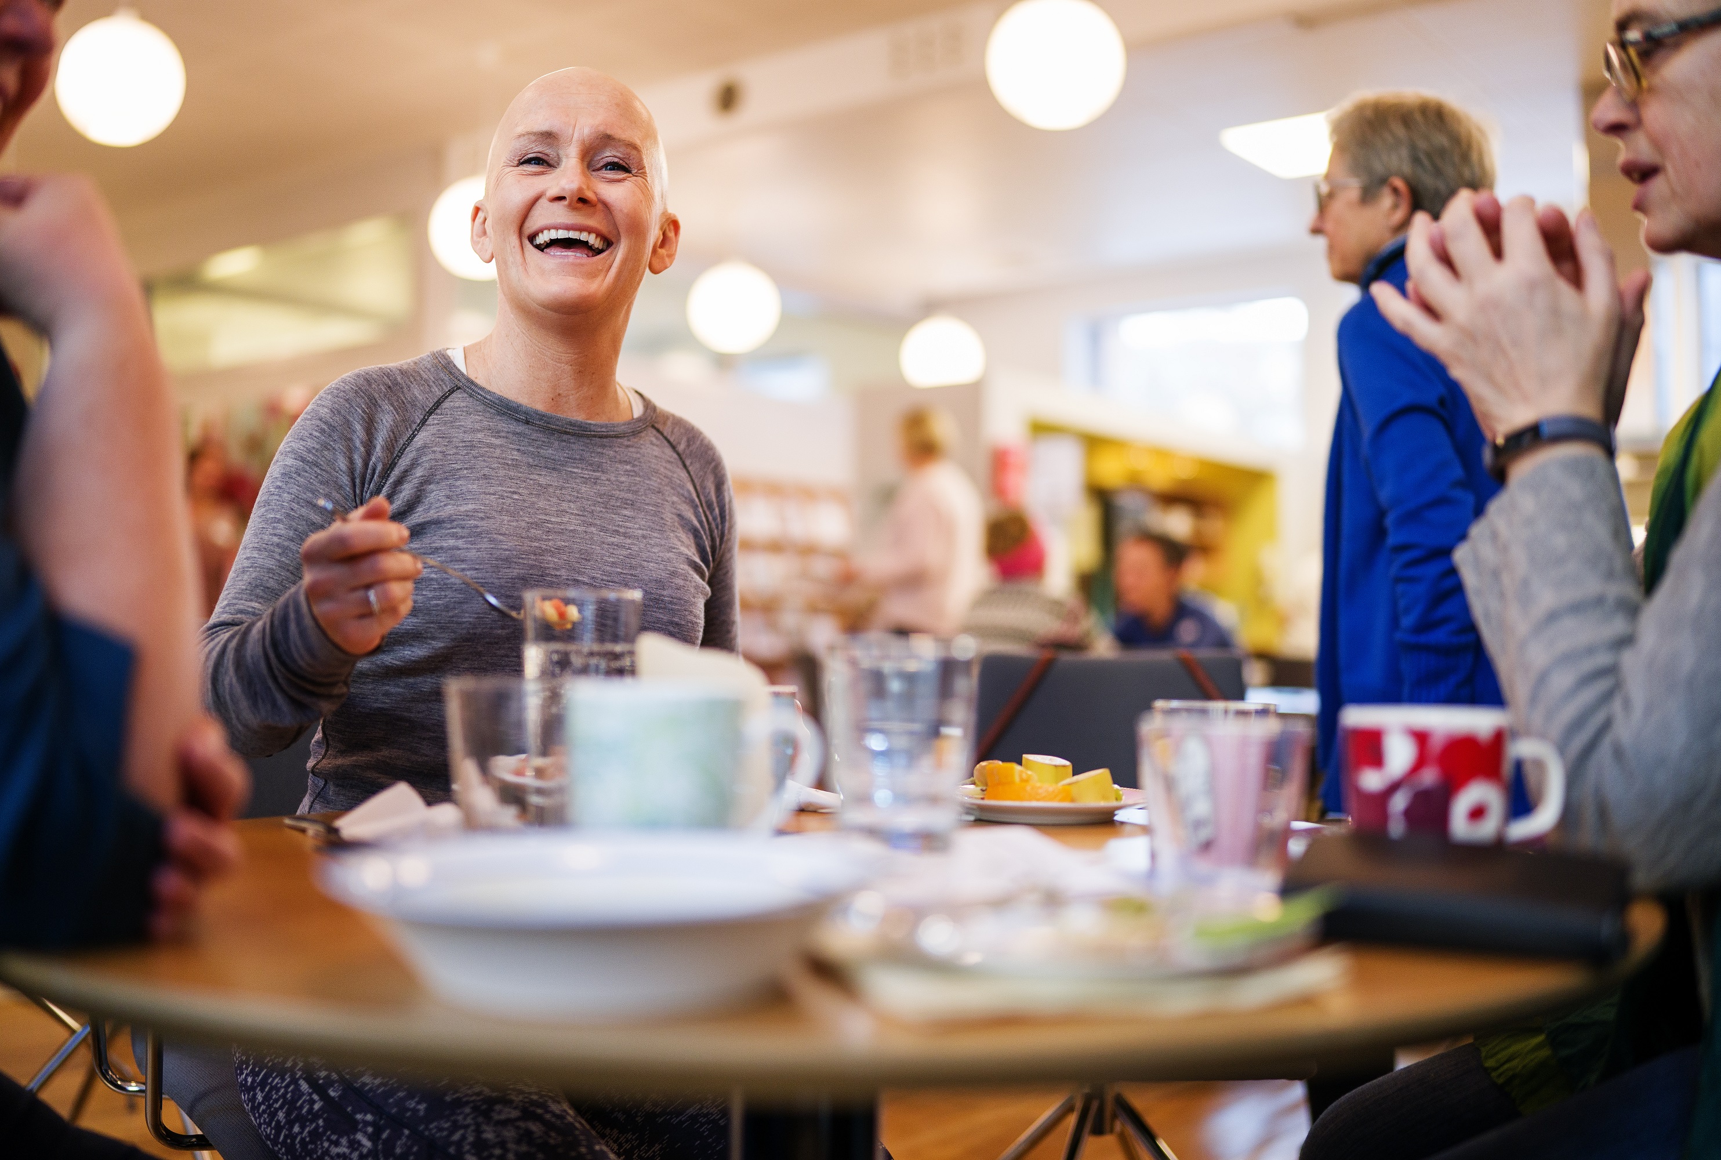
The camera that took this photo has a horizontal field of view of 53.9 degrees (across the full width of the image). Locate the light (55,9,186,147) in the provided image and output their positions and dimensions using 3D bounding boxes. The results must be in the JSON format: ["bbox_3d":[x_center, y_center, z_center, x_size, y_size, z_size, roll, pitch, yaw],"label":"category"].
[{"bbox_3d":[-2.257,-1.530,5.158,0.340,0.350,0.340,0,-2,0],"label":"light"}]

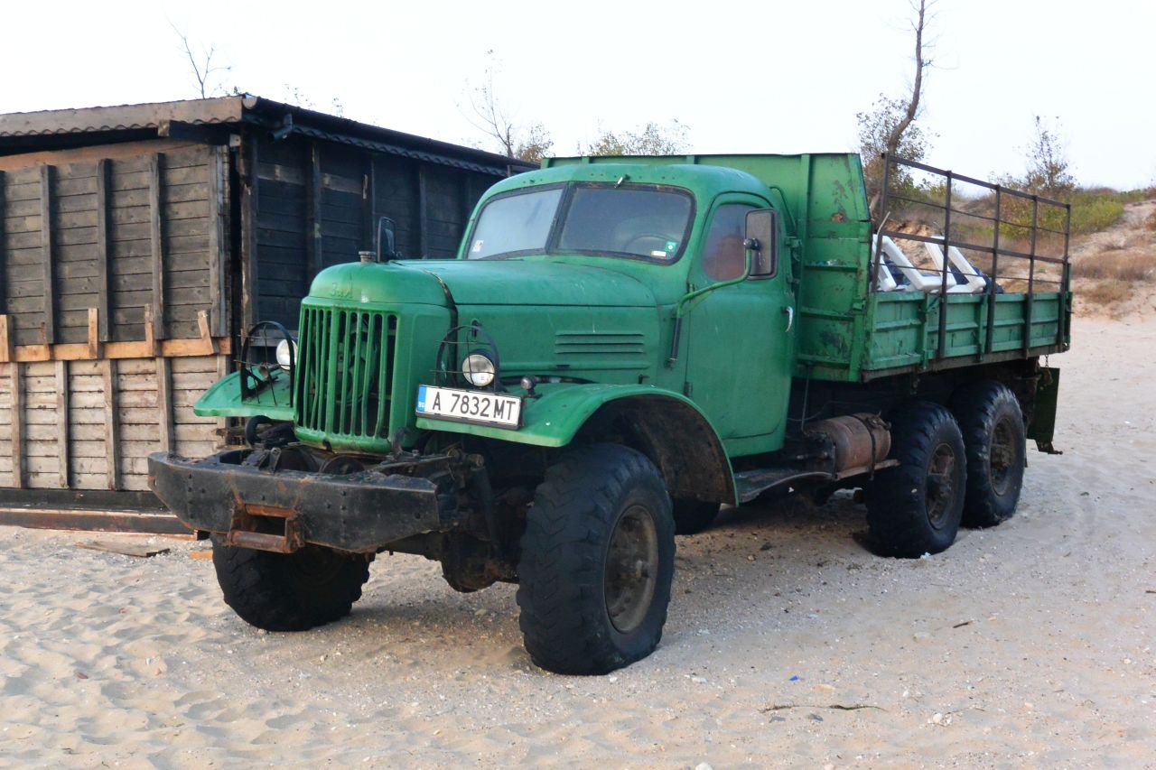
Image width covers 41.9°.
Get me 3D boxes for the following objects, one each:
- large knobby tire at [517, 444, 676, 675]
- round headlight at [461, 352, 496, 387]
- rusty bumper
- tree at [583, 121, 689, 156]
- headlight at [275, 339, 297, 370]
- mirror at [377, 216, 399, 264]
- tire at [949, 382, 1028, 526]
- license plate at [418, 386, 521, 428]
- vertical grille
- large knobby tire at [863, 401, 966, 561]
[{"bbox_3d":[0.095,0.748,6.433,0.323,1.008,1.038,4,5,26],"label":"large knobby tire"},{"bbox_3d":[-0.396,-0.060,6.222,0.145,0.145,0.100,5,6,34],"label":"round headlight"},{"bbox_3d":[-1.156,0.482,6.124,1.633,0.272,0.242,5,6,34],"label":"rusty bumper"},{"bbox_3d":[1.216,-4.233,32.000,2.500,2.800,2.300,1,5,0],"label":"tree"},{"bbox_3d":[-1.273,-0.145,6.843,0.161,0.161,0.131,5,6,34],"label":"headlight"},{"bbox_3d":[-1.038,-0.764,8.193,0.055,0.302,0.176,-3,7,-43],"label":"mirror"},{"bbox_3d":[2.830,0.470,10.500,0.330,0.980,1.020,5,6,34],"label":"tire"},{"bbox_3d":[-0.428,0.084,5.930,0.530,0.122,0.025,5,-2,37],"label":"license plate"},{"bbox_3d":[-0.974,-0.046,6.329,0.560,0.540,0.090,5,3,34],"label":"vertical grille"},{"bbox_3d":[2.165,0.595,9.600,0.340,0.980,1.020,5,6,34],"label":"large knobby tire"}]

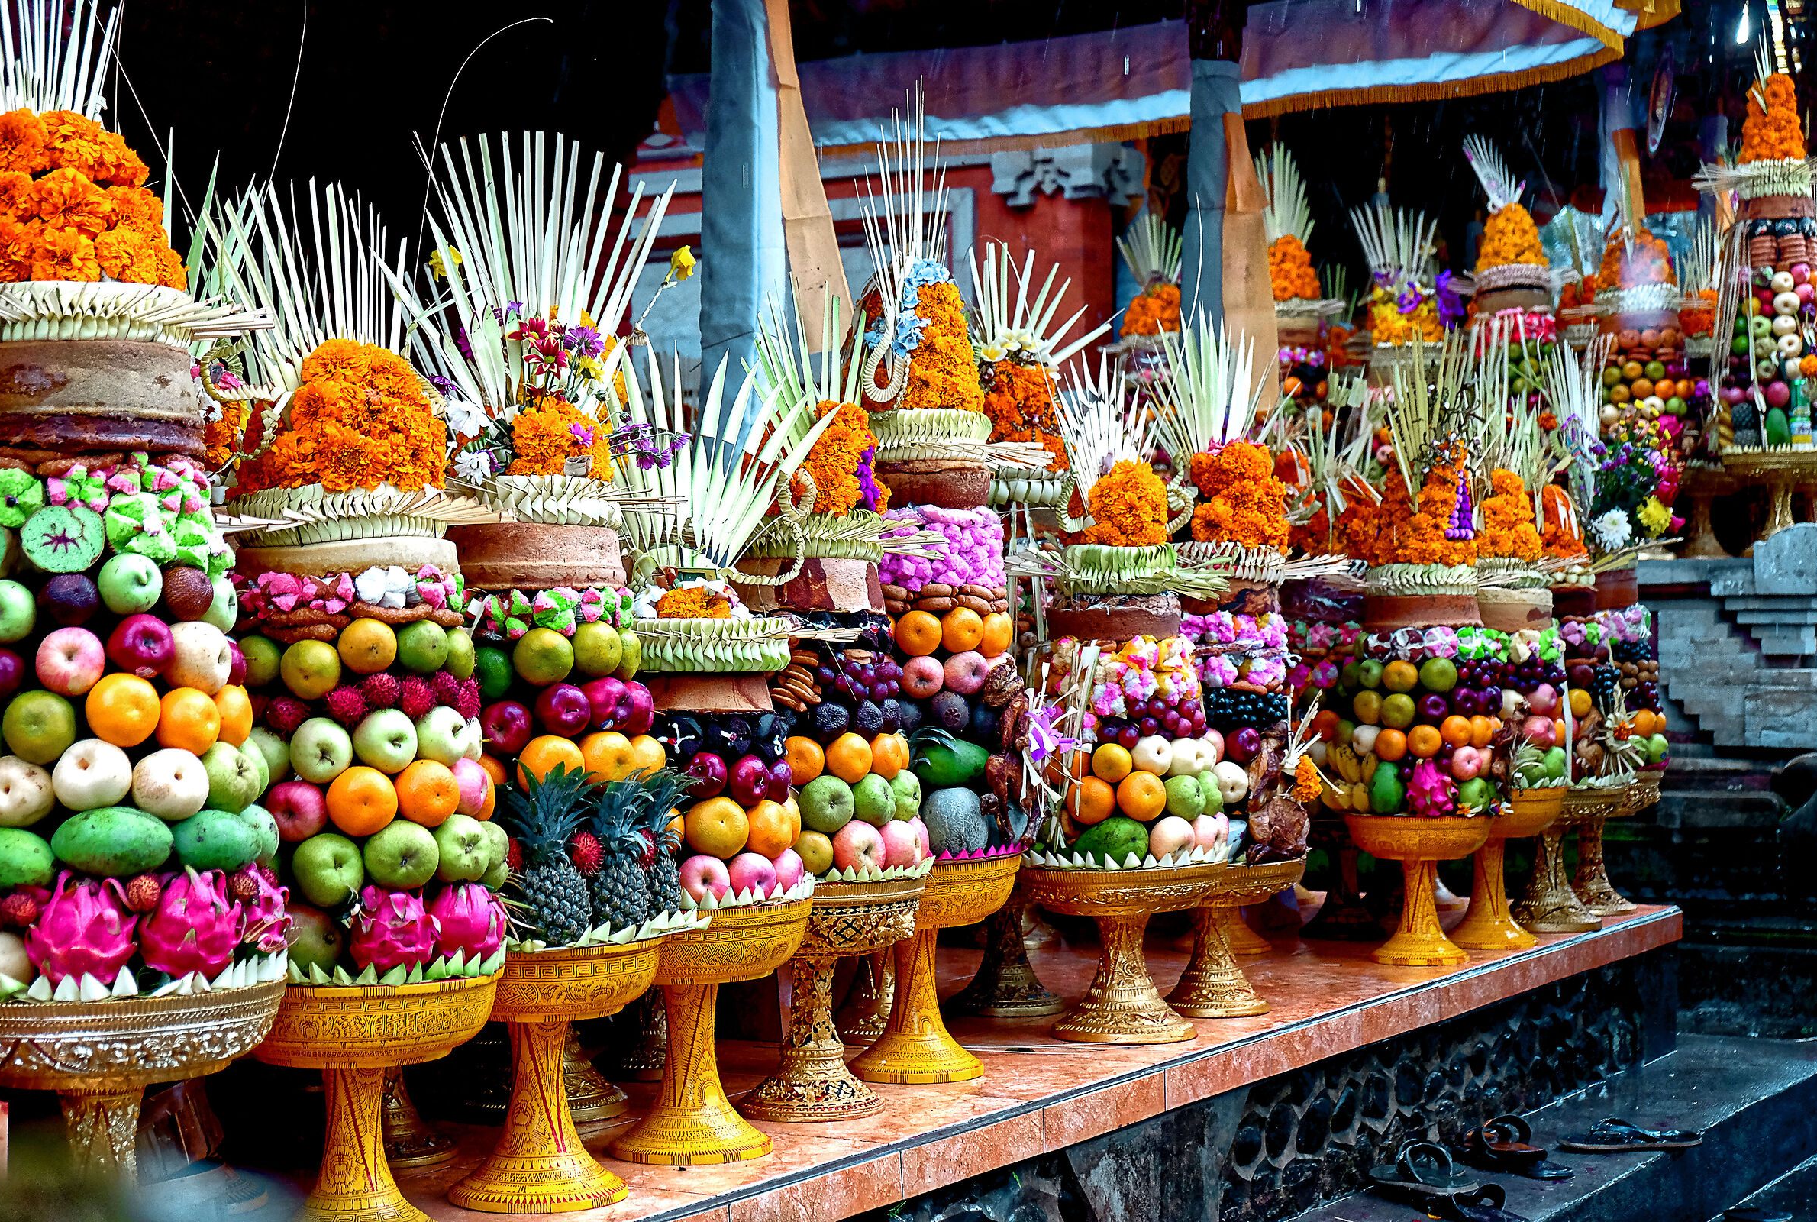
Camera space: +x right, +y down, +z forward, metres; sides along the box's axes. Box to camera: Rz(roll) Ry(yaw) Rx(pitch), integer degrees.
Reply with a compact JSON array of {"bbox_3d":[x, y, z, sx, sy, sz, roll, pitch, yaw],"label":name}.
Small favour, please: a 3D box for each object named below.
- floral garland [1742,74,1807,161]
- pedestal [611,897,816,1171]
[{"bbox_3d":[2.555,-1.454,8.400,0.195,0.262,0.195,0,-1,0],"label":"floral garland"},{"bbox_3d":[-0.283,0.539,3.714,0.318,0.326,0.318,0,-1,0],"label":"pedestal"}]

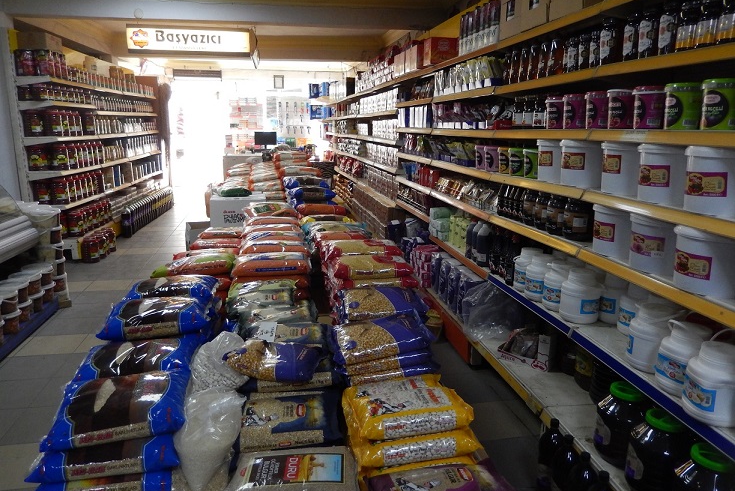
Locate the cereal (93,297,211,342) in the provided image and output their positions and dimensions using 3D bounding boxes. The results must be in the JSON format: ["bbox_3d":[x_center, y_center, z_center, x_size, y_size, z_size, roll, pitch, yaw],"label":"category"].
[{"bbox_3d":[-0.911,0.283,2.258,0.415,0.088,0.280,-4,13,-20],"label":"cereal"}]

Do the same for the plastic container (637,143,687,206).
[{"bbox_3d":[1.042,-0.254,1.858,0.170,0.203,0.170,-8,15,-33],"label":"plastic container"}]

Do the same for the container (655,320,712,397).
[{"bbox_3d":[1.075,0.372,1.781,0.174,0.205,0.174,-9,16,-36],"label":"container"}]

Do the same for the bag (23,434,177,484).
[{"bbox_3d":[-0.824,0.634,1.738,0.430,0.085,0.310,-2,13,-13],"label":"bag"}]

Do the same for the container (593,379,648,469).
[{"bbox_3d":[0.975,0.666,2.015,0.188,0.268,0.188,-10,16,-38],"label":"container"}]

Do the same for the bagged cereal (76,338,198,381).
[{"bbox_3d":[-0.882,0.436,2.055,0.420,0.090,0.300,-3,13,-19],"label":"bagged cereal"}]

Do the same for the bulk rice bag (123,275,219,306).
[{"bbox_3d":[-1.010,0.249,2.769,0.450,0.100,0.300,-3,13,-15],"label":"bulk rice bag"}]

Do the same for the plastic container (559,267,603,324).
[{"bbox_3d":[1.097,0.259,2.719,0.190,0.239,0.190,-5,13,-21],"label":"plastic container"}]

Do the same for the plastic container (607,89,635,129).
[{"bbox_3d":[1.091,-0.580,2.266,0.116,0.166,0.116,-12,17,-42],"label":"plastic container"}]

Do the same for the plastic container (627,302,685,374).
[{"bbox_3d":[1.034,0.326,1.907,0.172,0.205,0.172,3,13,10],"label":"plastic container"}]

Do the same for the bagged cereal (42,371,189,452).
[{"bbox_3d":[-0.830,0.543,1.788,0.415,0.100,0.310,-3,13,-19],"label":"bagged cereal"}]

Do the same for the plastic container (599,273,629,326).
[{"bbox_3d":[1.268,0.263,2.703,0.190,0.239,0.190,-5,14,-23],"label":"plastic container"}]

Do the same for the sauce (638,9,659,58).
[{"bbox_3d":[0.943,-0.710,1.806,0.068,0.176,0.068,-1,13,-10],"label":"sauce"}]

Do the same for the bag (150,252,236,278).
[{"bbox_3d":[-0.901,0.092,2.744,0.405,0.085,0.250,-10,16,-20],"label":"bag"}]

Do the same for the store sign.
[{"bbox_3d":[-2.150,-2.486,6.482,1.428,0.319,0.140,-3,13,-11],"label":"store sign"}]

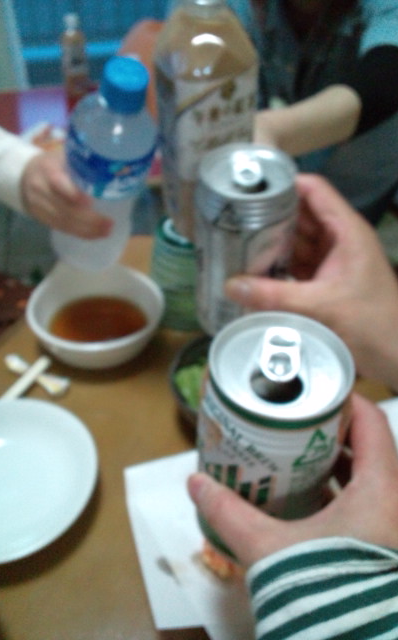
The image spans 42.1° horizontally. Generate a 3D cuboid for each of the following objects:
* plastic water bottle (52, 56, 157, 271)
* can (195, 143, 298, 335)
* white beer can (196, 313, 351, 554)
[{"bbox_3d":[-0.077,-0.115,0.420,0.066,0.205,0.066,-3,66,-21],"label":"plastic water bottle"},{"bbox_3d":[0.031,-0.047,0.358,0.066,0.124,0.066,-1,49,1],"label":"can"},{"bbox_3d":[0.032,0.060,0.239,0.066,0.123,0.066,-1,44,1],"label":"white beer can"}]

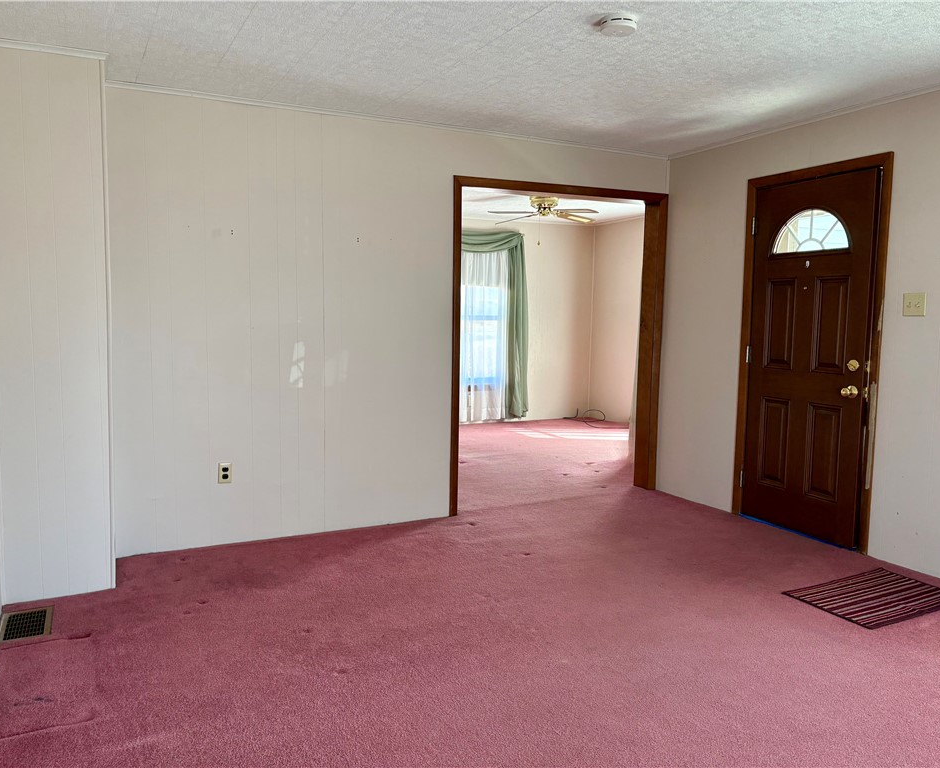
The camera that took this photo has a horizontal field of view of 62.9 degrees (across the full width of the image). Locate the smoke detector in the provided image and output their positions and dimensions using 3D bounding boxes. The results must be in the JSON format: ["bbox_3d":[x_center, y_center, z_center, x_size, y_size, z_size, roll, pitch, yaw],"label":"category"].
[{"bbox_3d":[0.553,-1.336,2.867,0.146,0.045,0.146,1,5,0],"label":"smoke detector"}]

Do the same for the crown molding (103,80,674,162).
[{"bbox_3d":[-0.192,-1.498,4.474,3.496,0.032,0.030,-2,6,-27],"label":"crown molding"}]

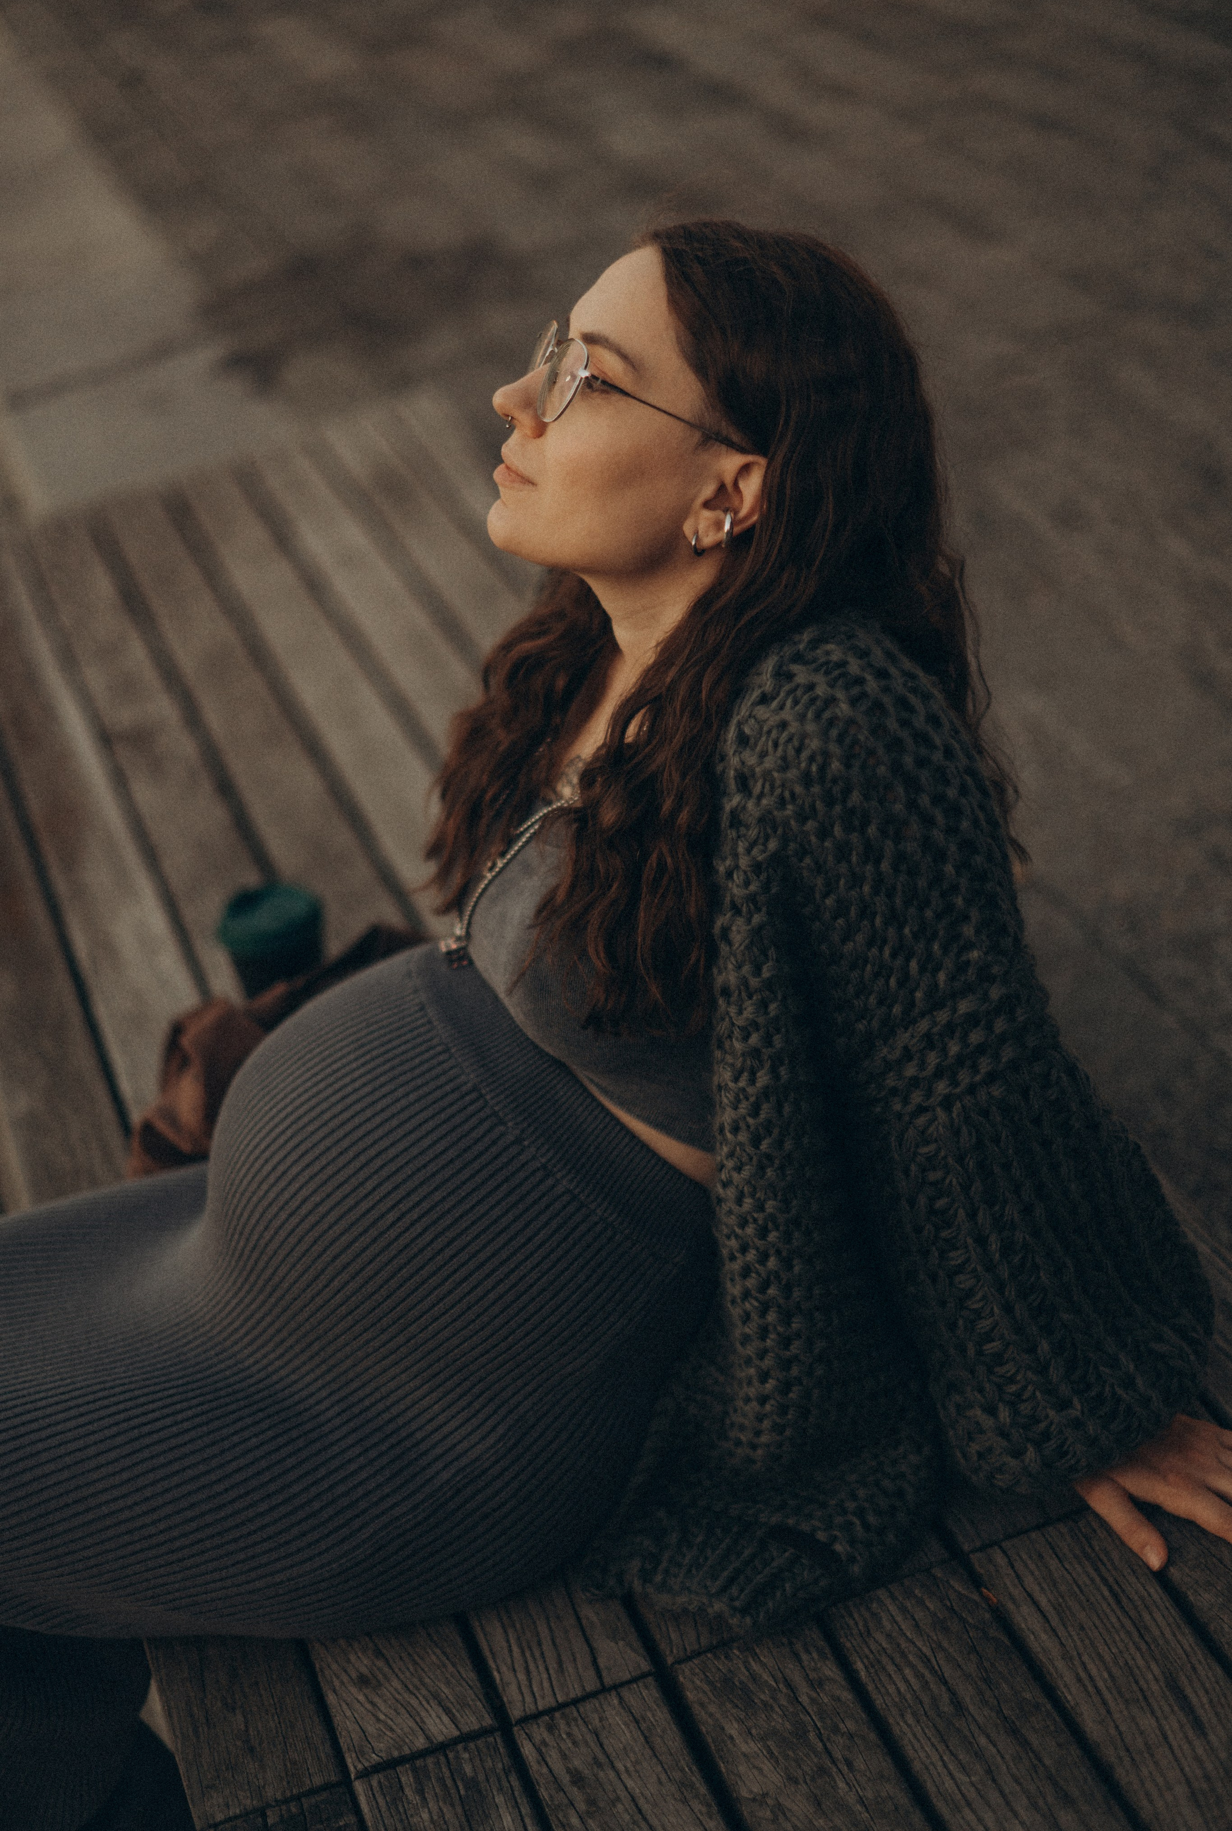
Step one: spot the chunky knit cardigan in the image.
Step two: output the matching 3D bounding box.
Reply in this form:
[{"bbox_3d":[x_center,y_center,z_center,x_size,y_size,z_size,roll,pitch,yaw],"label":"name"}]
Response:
[{"bbox_3d":[0.077,0.013,1.658,0.418,0.615,0.585,-12,32,-16],"label":"chunky knit cardigan"}]

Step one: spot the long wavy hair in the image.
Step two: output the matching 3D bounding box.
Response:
[{"bbox_3d":[0.056,-0.178,1.557,0.378,0.474,0.292,-14,32,-15],"label":"long wavy hair"}]

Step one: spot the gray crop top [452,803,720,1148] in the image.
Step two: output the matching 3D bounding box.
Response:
[{"bbox_3d":[0.022,-0.026,1.637,0.267,0.353,0.343,-4,29,-20],"label":"gray crop top"}]

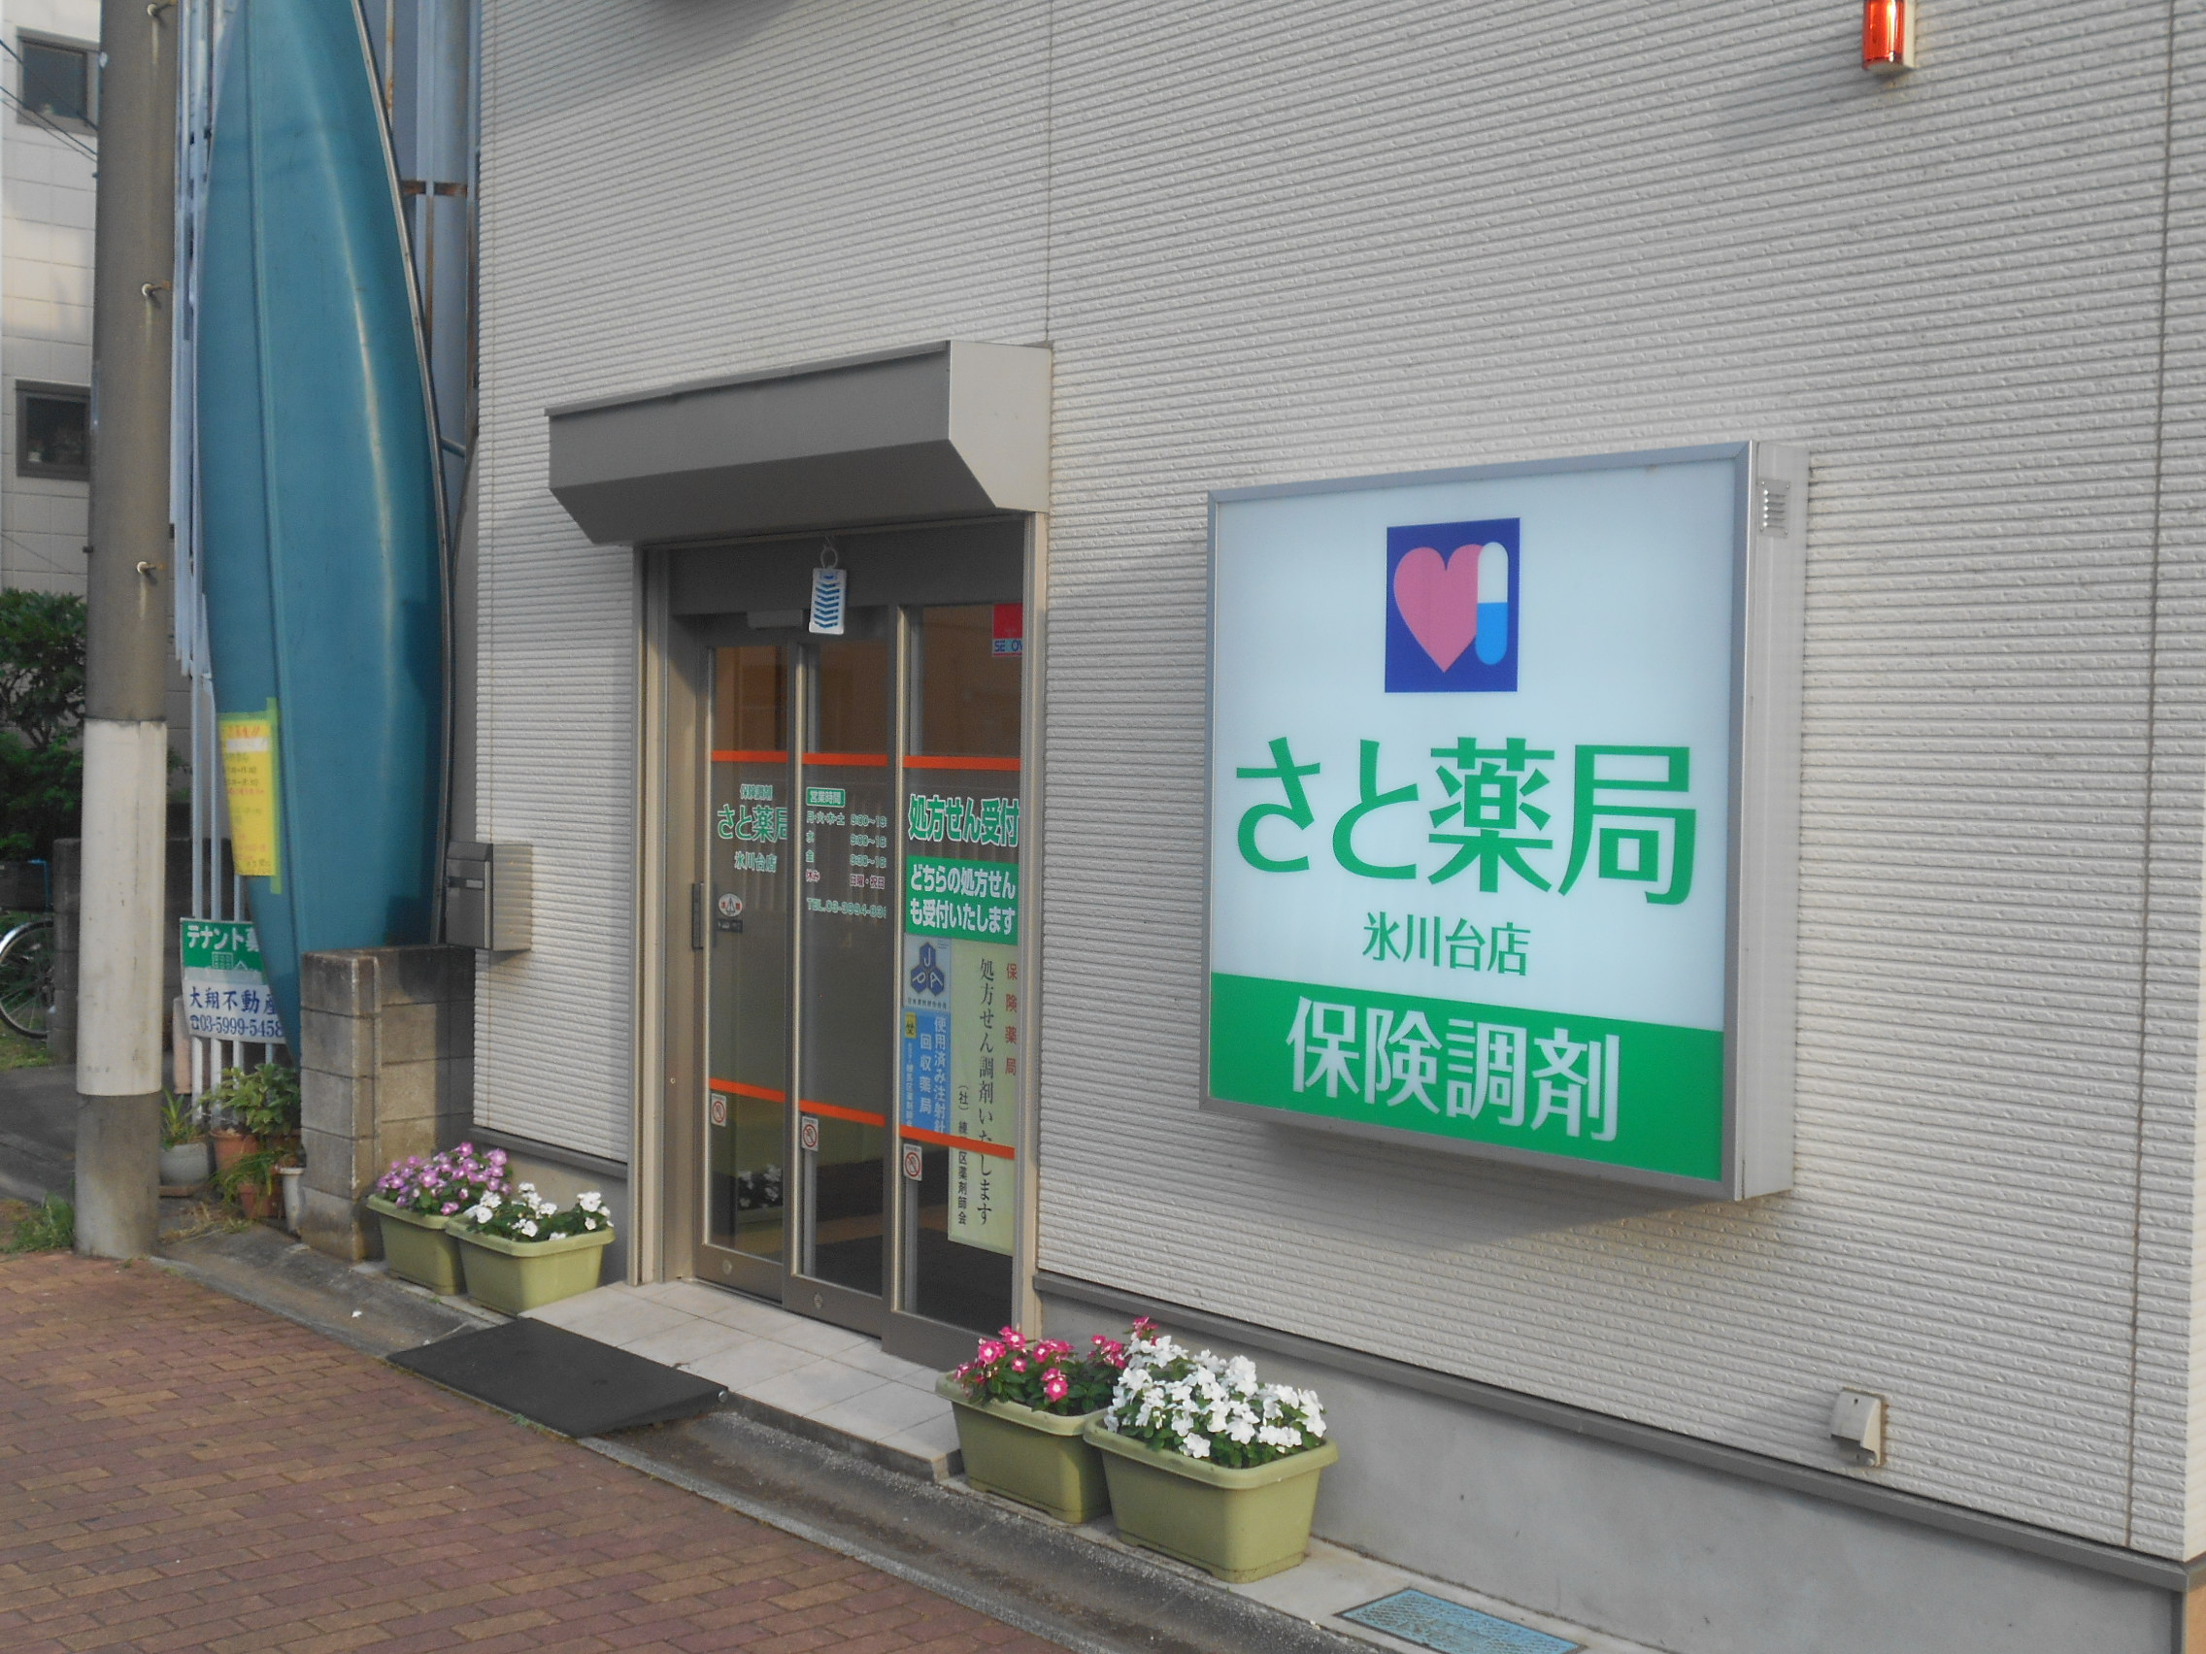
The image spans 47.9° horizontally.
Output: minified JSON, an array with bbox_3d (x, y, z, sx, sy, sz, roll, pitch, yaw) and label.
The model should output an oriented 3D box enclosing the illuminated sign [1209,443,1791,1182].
[{"bbox_3d":[0.751,-0.033,4.970,0.200,1.344,1.353,-1,3,-42],"label":"illuminated sign"}]

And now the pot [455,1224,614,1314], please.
[{"bbox_3d":[-1.730,1.341,7.516,0.326,0.245,0.518,-1,3,-42],"label":"pot"}]

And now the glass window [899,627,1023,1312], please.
[{"bbox_3d":[-0.354,0.372,6.530,0.050,1.903,0.560,-1,3,-42],"label":"glass window"}]

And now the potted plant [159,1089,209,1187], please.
[{"bbox_3d":[-3.496,1.181,9.380,0.260,0.385,0.260,-1,3,-42],"label":"potted plant"}]

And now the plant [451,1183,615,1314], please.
[{"bbox_3d":[-1.729,1.271,7.513,0.326,0.385,0.518,-1,3,-42],"label":"plant"}]

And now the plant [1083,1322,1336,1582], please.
[{"bbox_3d":[0.232,1.355,5.394,0.326,0.430,0.518,-1,3,-42],"label":"plant"}]

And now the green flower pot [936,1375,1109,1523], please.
[{"bbox_3d":[-0.123,1.429,5.762,0.326,0.245,0.518,-1,3,-42],"label":"green flower pot"}]

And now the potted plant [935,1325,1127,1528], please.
[{"bbox_3d":[-0.118,1.349,5.758,0.326,0.405,0.518,-1,3,-42],"label":"potted plant"}]

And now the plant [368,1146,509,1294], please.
[{"bbox_3d":[-2.088,1.230,7.900,0.326,0.430,0.518,-1,3,-42],"label":"plant"}]

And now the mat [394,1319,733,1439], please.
[{"bbox_3d":[-1.492,1.473,6.700,0.390,0.090,1.040,-1,3,-42],"label":"mat"}]

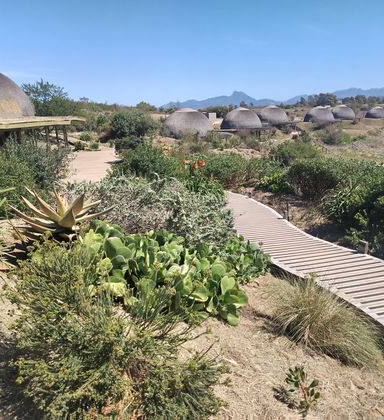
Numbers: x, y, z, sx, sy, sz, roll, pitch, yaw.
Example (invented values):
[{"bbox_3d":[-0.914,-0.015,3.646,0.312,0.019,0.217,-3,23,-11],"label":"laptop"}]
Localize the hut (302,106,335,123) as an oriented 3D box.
[{"bbox_3d":[32.179,-24.102,98.000,7.700,4.100,7.700,9,18,31],"label":"hut"}]

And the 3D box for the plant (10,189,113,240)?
[{"bbox_3d":[-1.748,0.047,5.200,1.320,0.580,1.200,-5,16,-19],"label":"plant"}]

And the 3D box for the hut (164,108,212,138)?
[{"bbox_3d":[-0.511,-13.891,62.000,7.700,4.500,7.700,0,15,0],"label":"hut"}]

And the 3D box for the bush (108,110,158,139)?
[{"bbox_3d":[-4.821,-6.964,32.000,4.100,2.300,3.700,-2,15,-8],"label":"bush"}]

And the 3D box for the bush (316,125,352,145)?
[{"bbox_3d":[17.248,-9.139,47.000,4.300,2.300,3.800,5,16,19],"label":"bush"}]

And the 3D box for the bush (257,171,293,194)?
[{"bbox_3d":[2.193,-0.722,10.200,1.000,0.600,0.900,3,16,12],"label":"bush"}]

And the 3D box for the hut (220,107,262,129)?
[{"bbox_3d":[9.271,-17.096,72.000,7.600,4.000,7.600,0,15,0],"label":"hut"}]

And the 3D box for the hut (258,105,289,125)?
[{"bbox_3d":[19.310,-22.508,92.000,7.400,4.400,7.400,9,18,31],"label":"hut"}]

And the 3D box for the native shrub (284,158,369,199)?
[{"bbox_3d":[3.515,-0.785,10.000,2.100,1.000,1.700,5,16,19],"label":"native shrub"}]

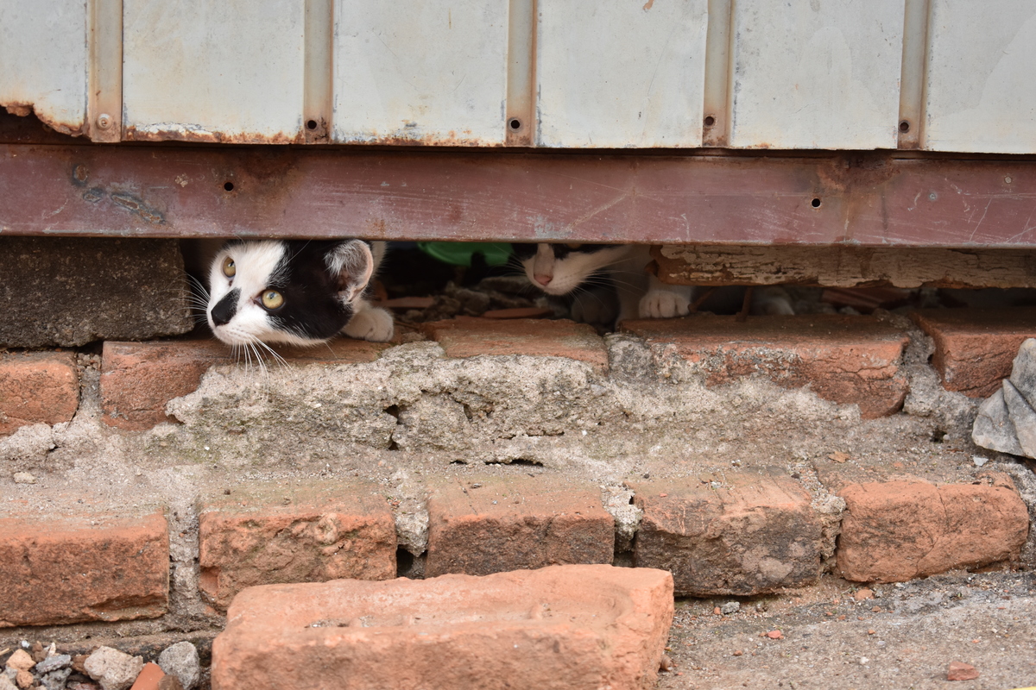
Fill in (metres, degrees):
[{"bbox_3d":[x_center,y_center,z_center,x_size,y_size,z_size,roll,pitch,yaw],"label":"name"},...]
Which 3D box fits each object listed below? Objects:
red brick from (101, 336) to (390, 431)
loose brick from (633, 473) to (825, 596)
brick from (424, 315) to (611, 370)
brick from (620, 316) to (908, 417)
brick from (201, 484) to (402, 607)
[{"bbox_3d":[-0.174,0.025,1.521,0.178,0.048,0.100,0,10,-7],"label":"red brick"},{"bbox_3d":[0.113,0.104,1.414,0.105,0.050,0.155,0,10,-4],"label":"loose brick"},{"bbox_3d":[-0.002,0.017,1.556,0.107,0.050,0.145,0,10,-5],"label":"brick"},{"bbox_3d":[0.158,0.014,1.579,0.178,0.050,0.105,0,10,-6],"label":"brick"},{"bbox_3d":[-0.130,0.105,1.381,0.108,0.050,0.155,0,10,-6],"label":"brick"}]

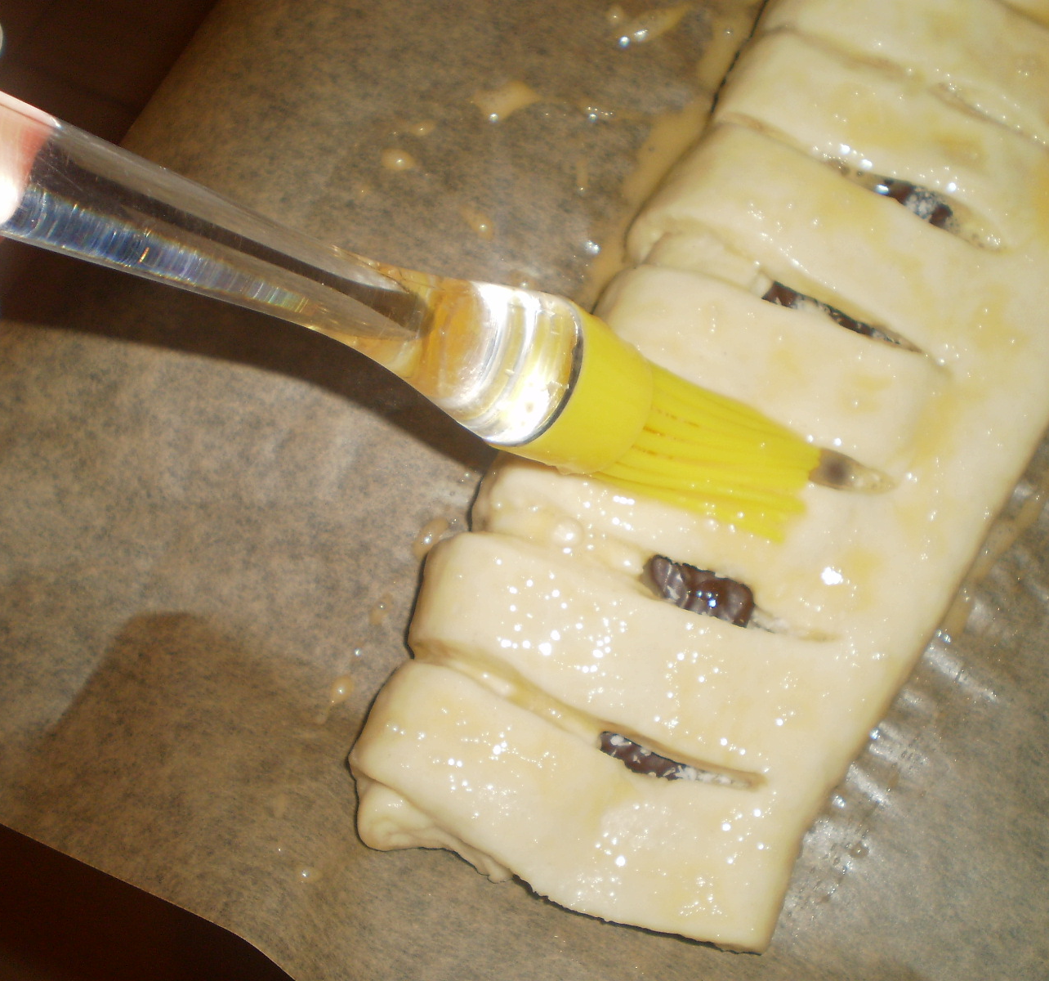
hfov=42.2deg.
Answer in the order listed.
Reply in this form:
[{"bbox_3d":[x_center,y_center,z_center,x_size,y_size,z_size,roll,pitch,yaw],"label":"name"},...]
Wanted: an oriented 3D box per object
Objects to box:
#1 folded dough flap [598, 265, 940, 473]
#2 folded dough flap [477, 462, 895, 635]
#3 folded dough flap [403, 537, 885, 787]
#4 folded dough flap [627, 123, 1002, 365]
[{"bbox_3d":[0.064,-0.030,0.392,0.101,0.018,0.044,15,68,3],"label":"folded dough flap"},{"bbox_3d":[0.042,0.011,0.374,0.110,0.018,0.037,12,68,2],"label":"folded dough flap"},{"bbox_3d":[0.024,0.045,0.359,0.114,0.018,0.036,16,68,3],"label":"folded dough flap"},{"bbox_3d":[0.088,-0.073,0.410,0.100,0.018,0.047,24,69,7],"label":"folded dough flap"}]

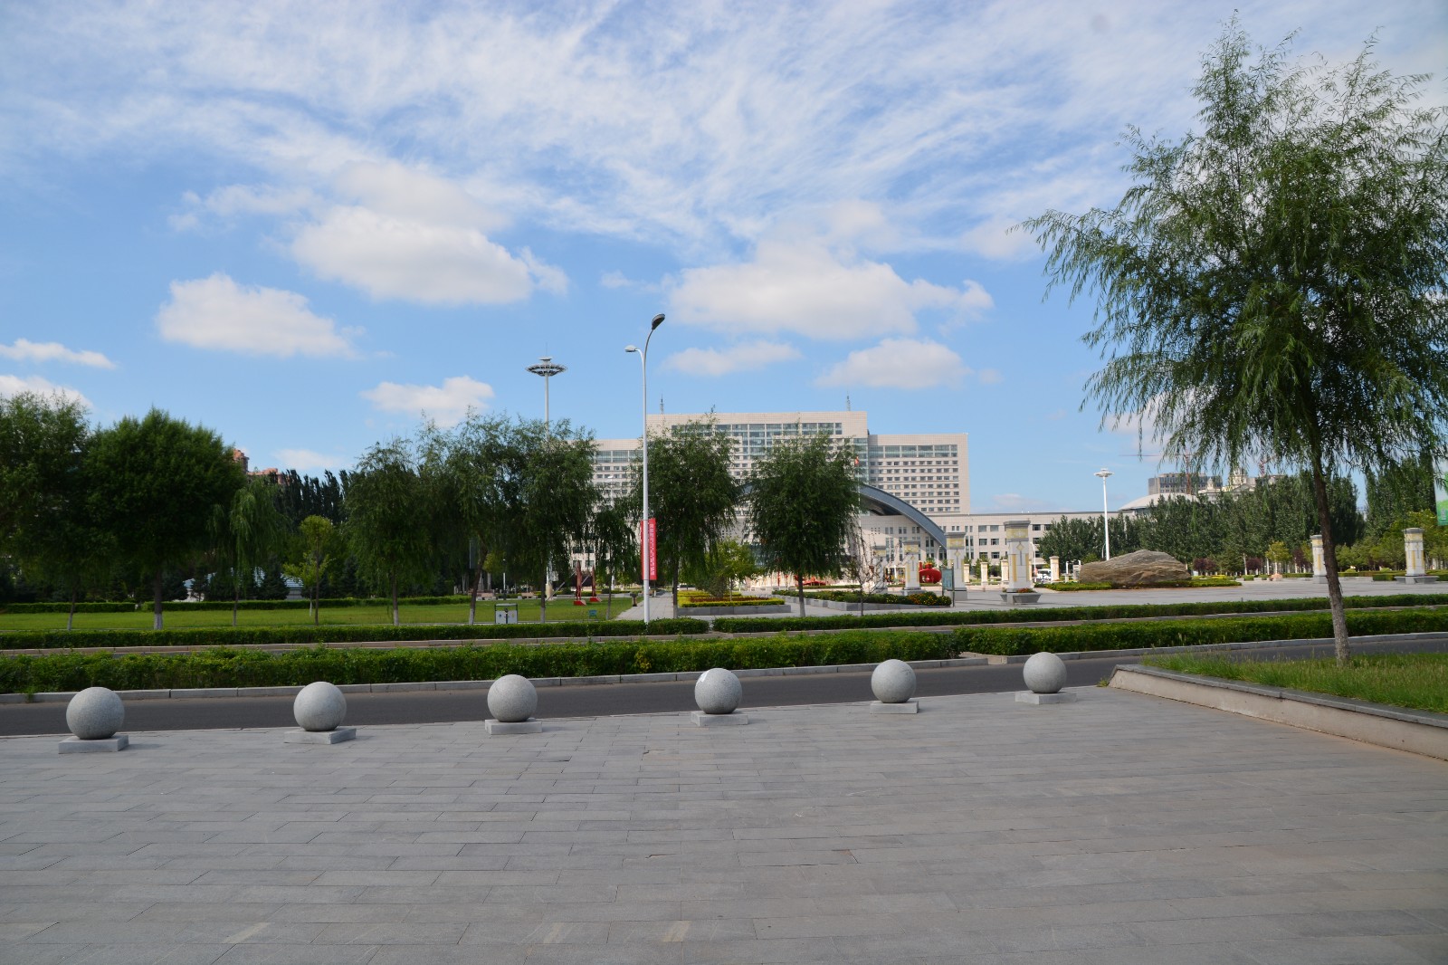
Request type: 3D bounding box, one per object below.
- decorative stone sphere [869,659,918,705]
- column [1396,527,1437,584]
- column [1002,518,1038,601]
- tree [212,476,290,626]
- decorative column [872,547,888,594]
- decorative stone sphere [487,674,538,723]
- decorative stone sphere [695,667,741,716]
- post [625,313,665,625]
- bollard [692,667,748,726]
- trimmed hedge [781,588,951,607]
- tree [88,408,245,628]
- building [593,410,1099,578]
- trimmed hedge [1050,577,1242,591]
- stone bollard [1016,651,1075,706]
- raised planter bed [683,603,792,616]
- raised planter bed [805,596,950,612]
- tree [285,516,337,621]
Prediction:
[{"bbox_3d":[1.956,2.308,12.489,0.510,0.490,0.510,-1,-5,0],"label":"decorative stone sphere"},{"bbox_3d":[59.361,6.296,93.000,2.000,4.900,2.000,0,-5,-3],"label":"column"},{"bbox_3d":[14.349,3.904,52.829,1.120,4.040,1.120,-1,-5,1],"label":"column"},{"bbox_3d":[-15.967,2.453,36.656,2.636,5.395,2.636,0,-6,-11],"label":"tree"},{"bbox_3d":[15.244,8.611,106.000,1.450,4.900,1.450,0,-5,-3],"label":"decorative column"},{"bbox_3d":[-2.212,2.285,11.382,0.510,0.490,0.510,-1,-5,0],"label":"decorative stone sphere"},{"bbox_3d":[-0.055,2.274,11.743,0.510,0.490,0.510,-1,-5,0],"label":"decorative stone sphere"},{"bbox_3d":[-2.616,-0.399,36.120,0.500,10.789,3.000,1,-6,-18],"label":"post"},{"bbox_3d":[-0.054,2.304,11.741,0.530,0.580,0.530,0,-5,-9],"label":"bollard"},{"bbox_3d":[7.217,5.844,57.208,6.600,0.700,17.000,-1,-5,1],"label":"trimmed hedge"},{"bbox_3d":[-18.475,1.284,35.961,5.209,7.594,5.209,0,-6,-11],"label":"tree"},{"bbox_3d":[19.346,0.139,406.535,200.000,73.000,140.000,-1,-5,1],"label":"building"},{"bbox_3d":[34.818,8.638,91.596,15.500,0.650,9.000,-2,-5,6],"label":"trimmed hedge"},{"bbox_3d":[3.759,2.273,12.697,0.530,0.570,0.530,1,-6,-14],"label":"stone bollard"},{"bbox_3d":[0.442,5.660,49.979,4.900,0.560,7.000,-1,-5,1],"label":"raised planter bed"},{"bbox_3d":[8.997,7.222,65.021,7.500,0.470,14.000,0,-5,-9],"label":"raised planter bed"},{"bbox_3d":[-14.223,3.157,37.496,1.837,4.136,1.837,0,-6,-11],"label":"tree"}]

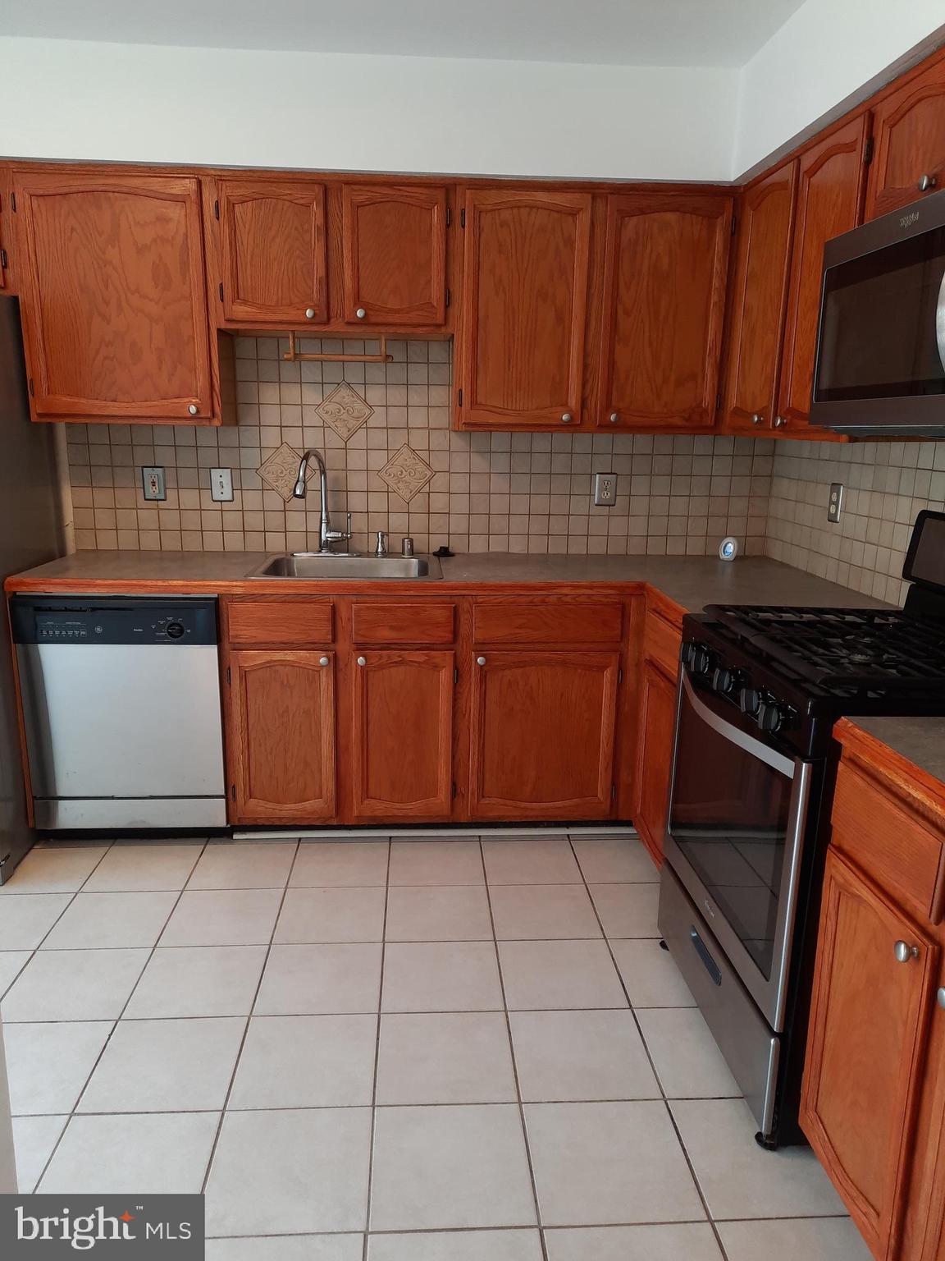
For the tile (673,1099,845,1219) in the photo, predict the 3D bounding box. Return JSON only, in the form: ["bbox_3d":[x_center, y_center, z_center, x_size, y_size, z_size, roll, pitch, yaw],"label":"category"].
[{"bbox_3d":[0.570,1.026,1.784,0.301,0.010,0.301,0,13,-4],"label":"tile"}]

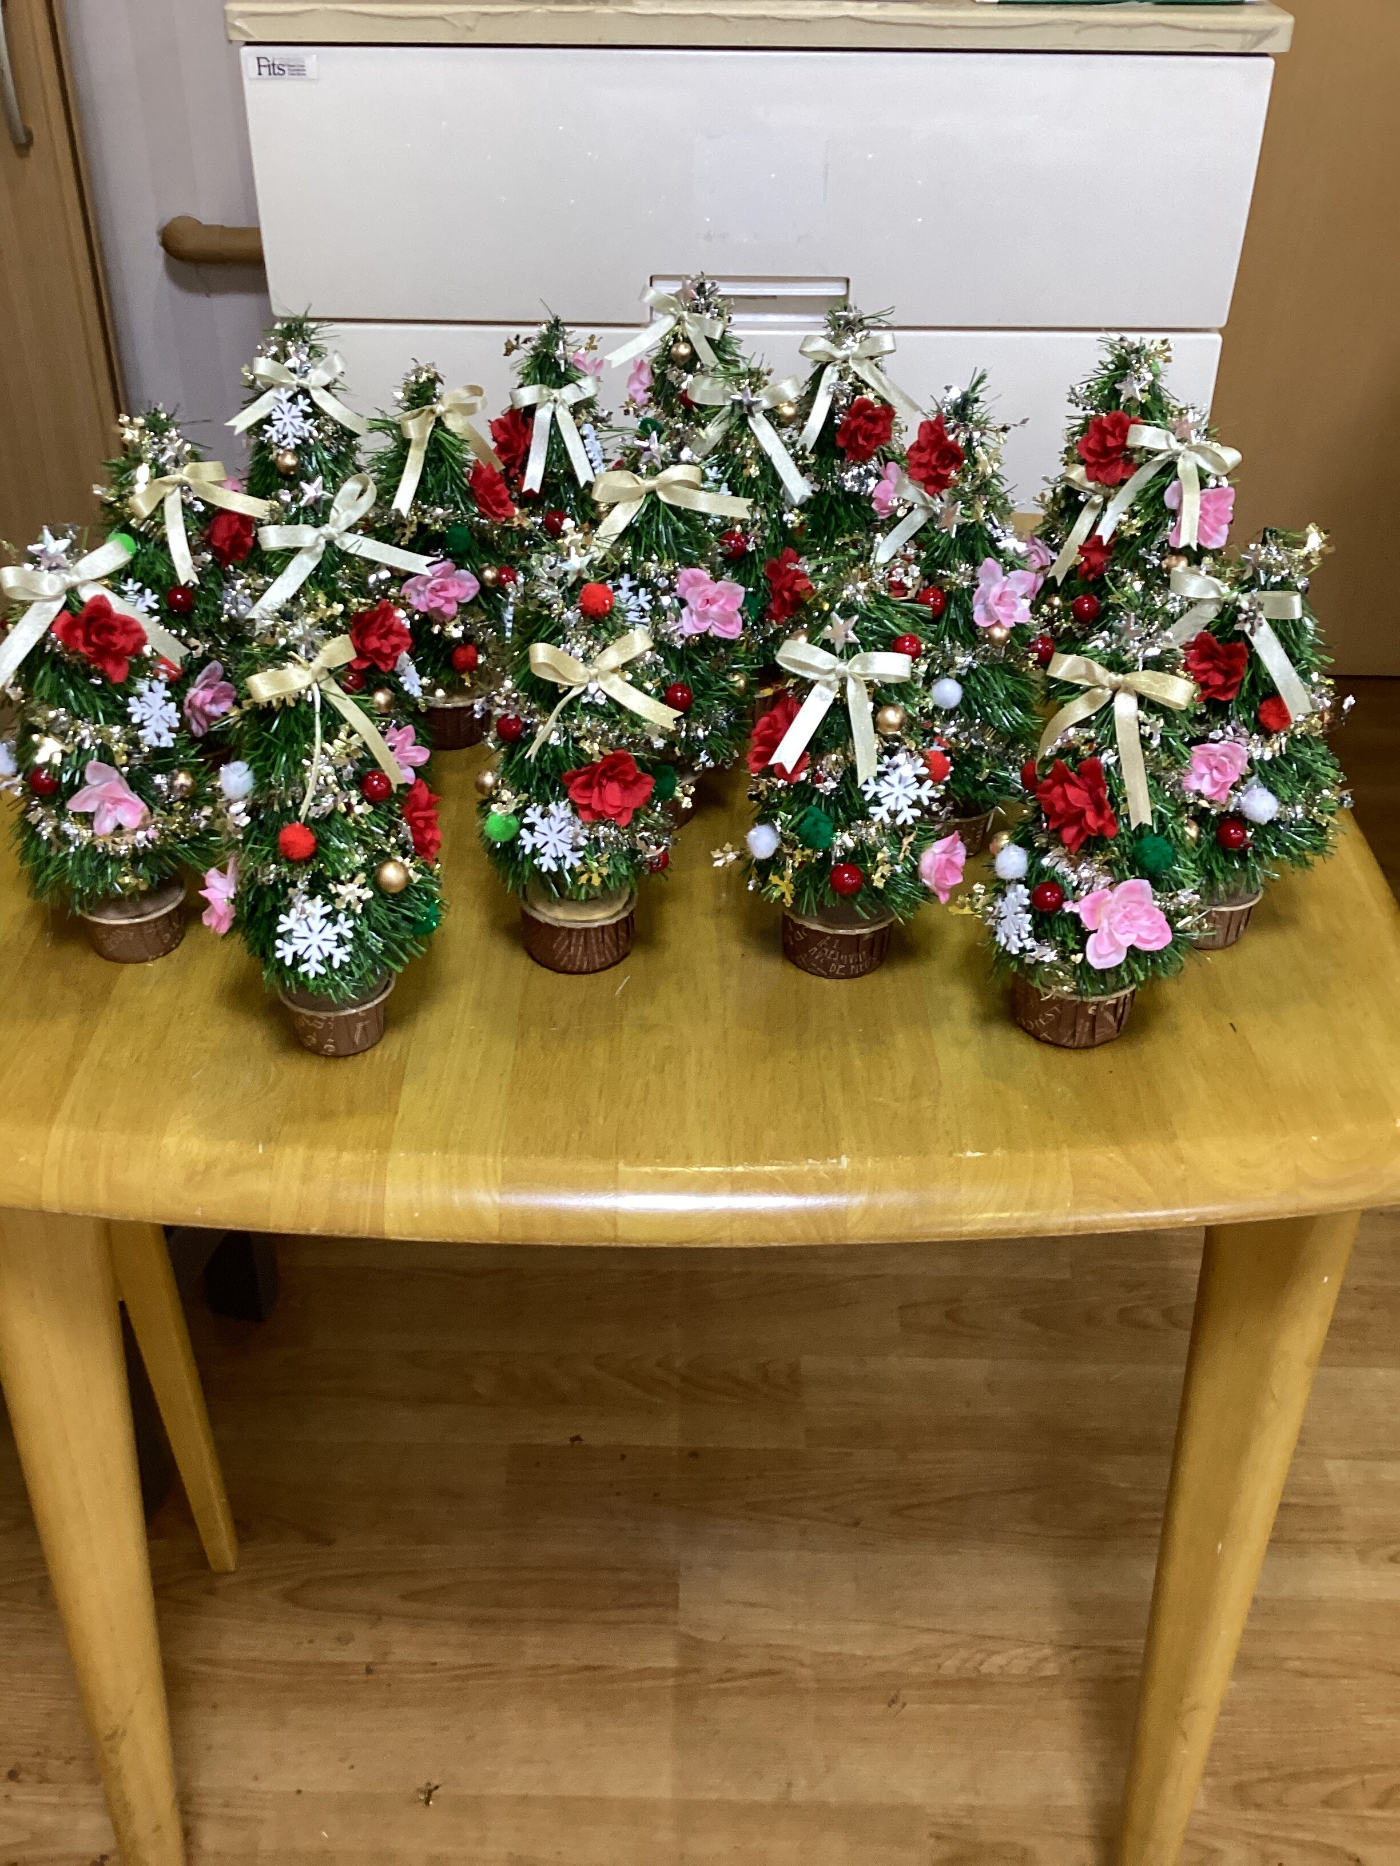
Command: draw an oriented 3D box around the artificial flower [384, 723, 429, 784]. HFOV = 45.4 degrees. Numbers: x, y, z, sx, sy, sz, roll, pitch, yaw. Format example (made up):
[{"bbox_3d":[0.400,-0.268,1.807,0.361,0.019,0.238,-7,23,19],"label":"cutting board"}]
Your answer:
[{"bbox_3d":[-0.122,-0.073,0.676,0.018,0.031,0.032,10,32,36],"label":"artificial flower"}]

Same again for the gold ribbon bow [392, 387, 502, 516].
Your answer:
[{"bbox_3d":[-0.130,-0.248,0.858,0.048,0.061,0.027,-14,26,-22],"label":"gold ribbon bow"}]

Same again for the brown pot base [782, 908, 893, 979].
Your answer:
[{"bbox_3d":[0.063,-0.003,0.777,0.052,0.026,0.052,1,33,0],"label":"brown pot base"}]

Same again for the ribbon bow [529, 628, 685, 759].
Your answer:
[{"bbox_3d":[-0.039,-0.097,0.673,0.061,0.049,0.023,-4,21,-7],"label":"ribbon bow"}]

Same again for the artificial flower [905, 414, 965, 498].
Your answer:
[{"bbox_3d":[0.131,-0.266,0.930,0.037,0.048,0.025,-3,21,-7],"label":"artificial flower"}]

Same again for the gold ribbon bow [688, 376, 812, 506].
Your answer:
[{"bbox_3d":[0.026,-0.260,0.885,0.064,0.065,0.024,2,23,1],"label":"gold ribbon bow"}]

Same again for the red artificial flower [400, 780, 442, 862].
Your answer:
[{"bbox_3d":[-0.113,-0.046,0.675,0.016,0.034,0.033,-3,32,13],"label":"red artificial flower"}]

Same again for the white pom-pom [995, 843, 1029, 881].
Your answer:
[{"bbox_3d":[0.127,-0.029,0.680,0.015,0.015,0.015,1,33,0],"label":"white pom-pom"}]

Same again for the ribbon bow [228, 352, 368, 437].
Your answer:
[{"bbox_3d":[-0.249,-0.334,1.036,0.084,0.053,0.024,1,24,-1],"label":"ribbon bow"}]

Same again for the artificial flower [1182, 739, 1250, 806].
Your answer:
[{"bbox_3d":[0.221,-0.069,0.717,0.028,0.028,0.018,12,20,16],"label":"artificial flower"}]

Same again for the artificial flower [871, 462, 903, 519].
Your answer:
[{"bbox_3d":[0.121,-0.275,1.035,0.030,0.033,0.020,-10,23,-16],"label":"artificial flower"}]

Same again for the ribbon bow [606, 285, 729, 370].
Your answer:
[{"bbox_3d":[-0.024,-0.411,1.137,0.081,0.056,0.025,9,25,12],"label":"ribbon bow"}]

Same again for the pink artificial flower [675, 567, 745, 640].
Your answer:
[{"bbox_3d":[0.004,-0.158,0.798,0.032,0.033,0.018,-5,19,-10],"label":"pink artificial flower"}]

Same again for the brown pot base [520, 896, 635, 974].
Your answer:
[{"bbox_3d":[-0.056,-0.006,0.777,0.053,0.027,0.053,1,33,0],"label":"brown pot base"}]

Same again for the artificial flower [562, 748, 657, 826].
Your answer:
[{"bbox_3d":[-0.039,-0.063,0.722,0.040,0.034,0.020,-9,12,-15],"label":"artificial flower"}]

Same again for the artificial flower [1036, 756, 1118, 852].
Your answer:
[{"bbox_3d":[0.157,-0.054,0.698,0.035,0.040,0.020,12,20,16],"label":"artificial flower"}]

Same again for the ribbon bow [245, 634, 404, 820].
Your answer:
[{"bbox_3d":[-0.145,-0.080,0.648,0.062,0.071,0.028,-1,21,-3],"label":"ribbon bow"}]

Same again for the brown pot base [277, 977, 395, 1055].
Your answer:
[{"bbox_3d":[-0.161,0.031,0.746,0.051,0.030,0.051,1,33,0],"label":"brown pot base"}]

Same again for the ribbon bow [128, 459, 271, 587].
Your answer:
[{"bbox_3d":[-0.250,-0.205,0.835,0.070,0.062,0.028,-6,21,-10],"label":"ribbon bow"}]

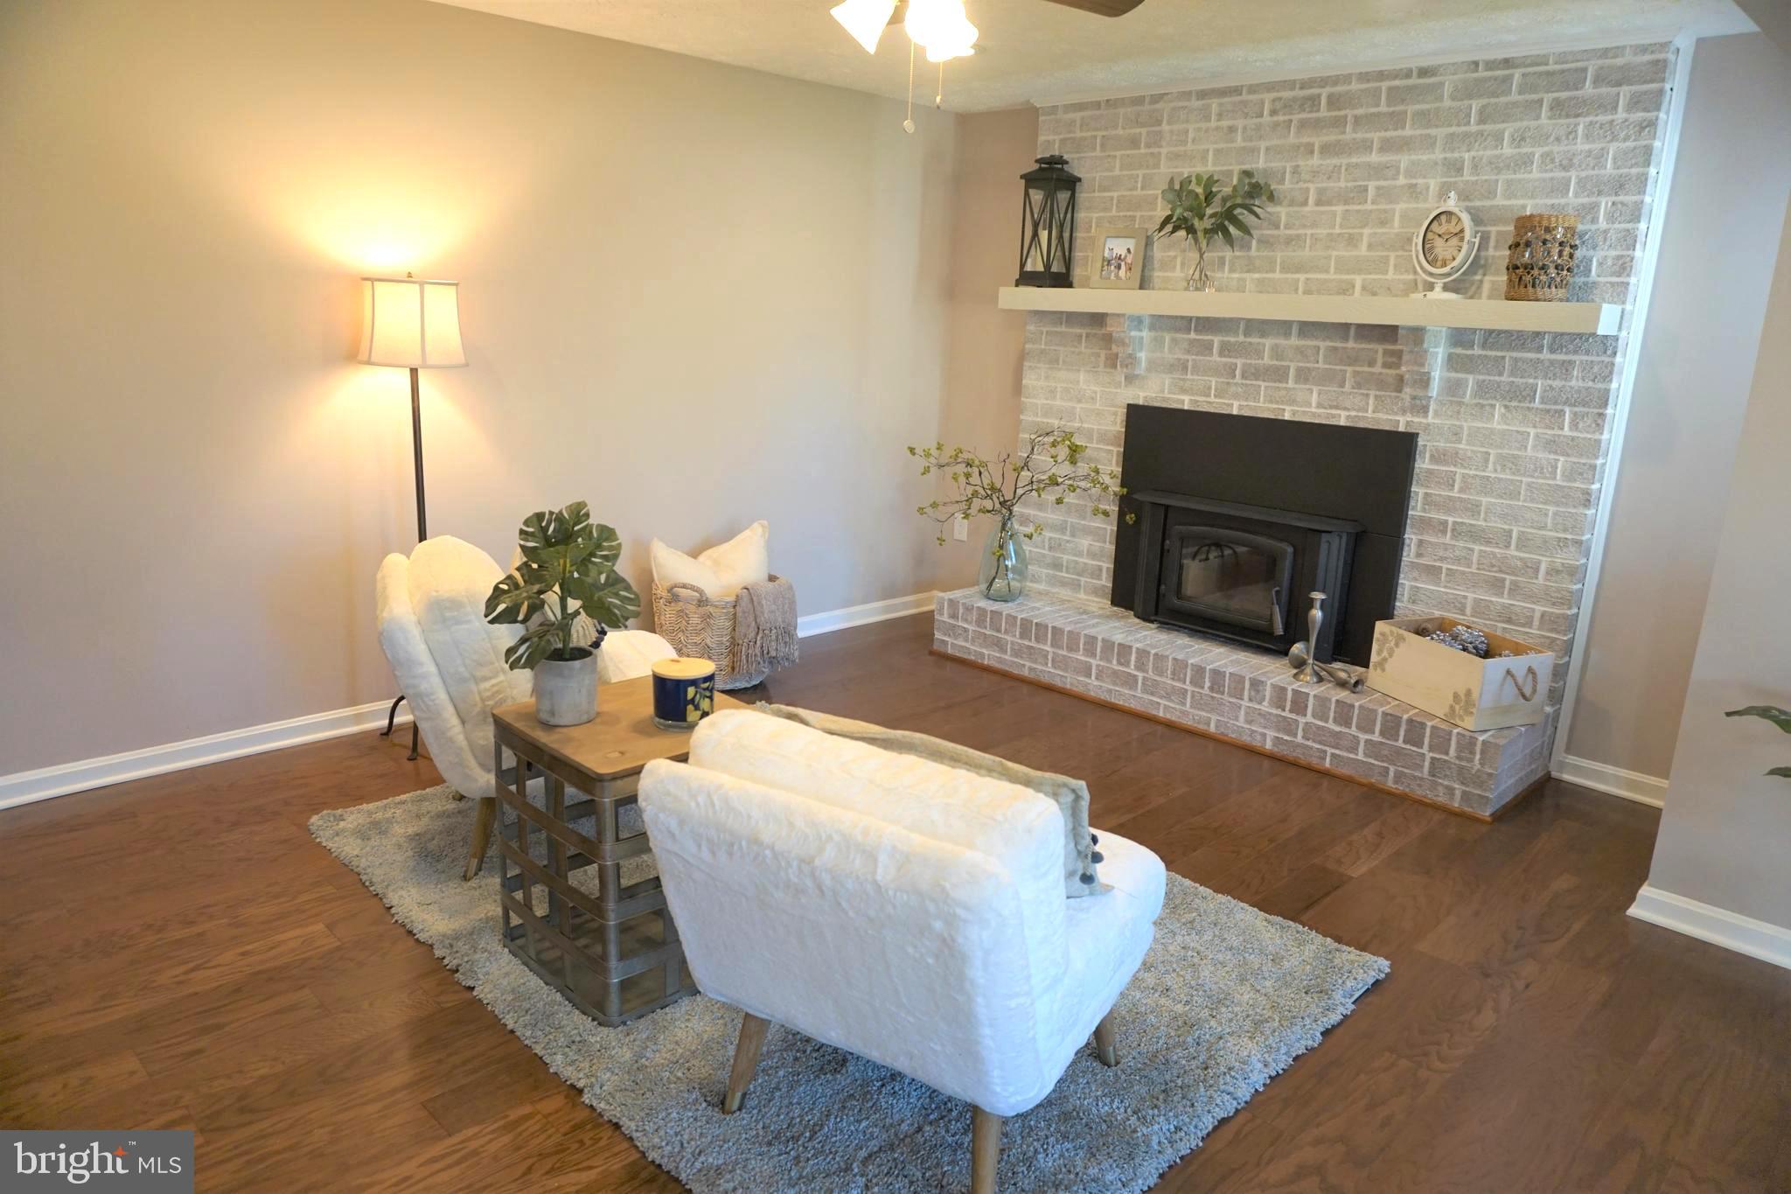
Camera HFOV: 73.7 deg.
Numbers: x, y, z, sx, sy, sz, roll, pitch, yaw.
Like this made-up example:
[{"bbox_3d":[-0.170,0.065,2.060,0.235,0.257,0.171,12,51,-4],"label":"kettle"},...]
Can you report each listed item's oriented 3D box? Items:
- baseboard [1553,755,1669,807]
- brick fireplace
[{"bbox_3d":[2.370,0.604,3.950,0.355,0.099,0.022,15,18,42],"label":"baseboard"},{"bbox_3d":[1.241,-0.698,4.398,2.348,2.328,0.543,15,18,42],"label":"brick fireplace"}]

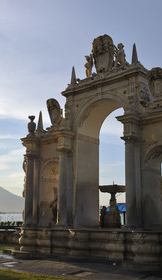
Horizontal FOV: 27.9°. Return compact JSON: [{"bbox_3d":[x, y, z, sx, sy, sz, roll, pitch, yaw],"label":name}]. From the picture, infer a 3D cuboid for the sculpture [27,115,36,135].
[{"bbox_3d":[-2.442,-0.738,16.265,0.376,0.893,0.376,0,-13,0],"label":"sculpture"}]

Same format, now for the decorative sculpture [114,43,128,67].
[{"bbox_3d":[1.746,-3.716,14.305,0.507,1.015,0.420,-10,-17,39],"label":"decorative sculpture"}]

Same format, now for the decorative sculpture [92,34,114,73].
[{"bbox_3d":[1.006,-3.954,14.991,0.910,1.698,0.385,-10,-17,39],"label":"decorative sculpture"}]

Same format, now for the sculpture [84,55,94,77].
[{"bbox_3d":[0.373,-3.462,15.418,0.438,1.085,0.385,-10,-17,39],"label":"sculpture"}]

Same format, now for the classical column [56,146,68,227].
[{"bbox_3d":[-0.770,2.041,14.203,0.473,3.325,0.473,0,-13,0],"label":"classical column"}]

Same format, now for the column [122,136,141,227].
[{"bbox_3d":[1.831,1.534,12.098,0.473,3.325,0.473,-10,-17,39],"label":"column"}]

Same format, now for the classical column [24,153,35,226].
[{"bbox_3d":[-2.415,2.354,15.536,0.473,3.325,0.473,0,-13,0],"label":"classical column"}]

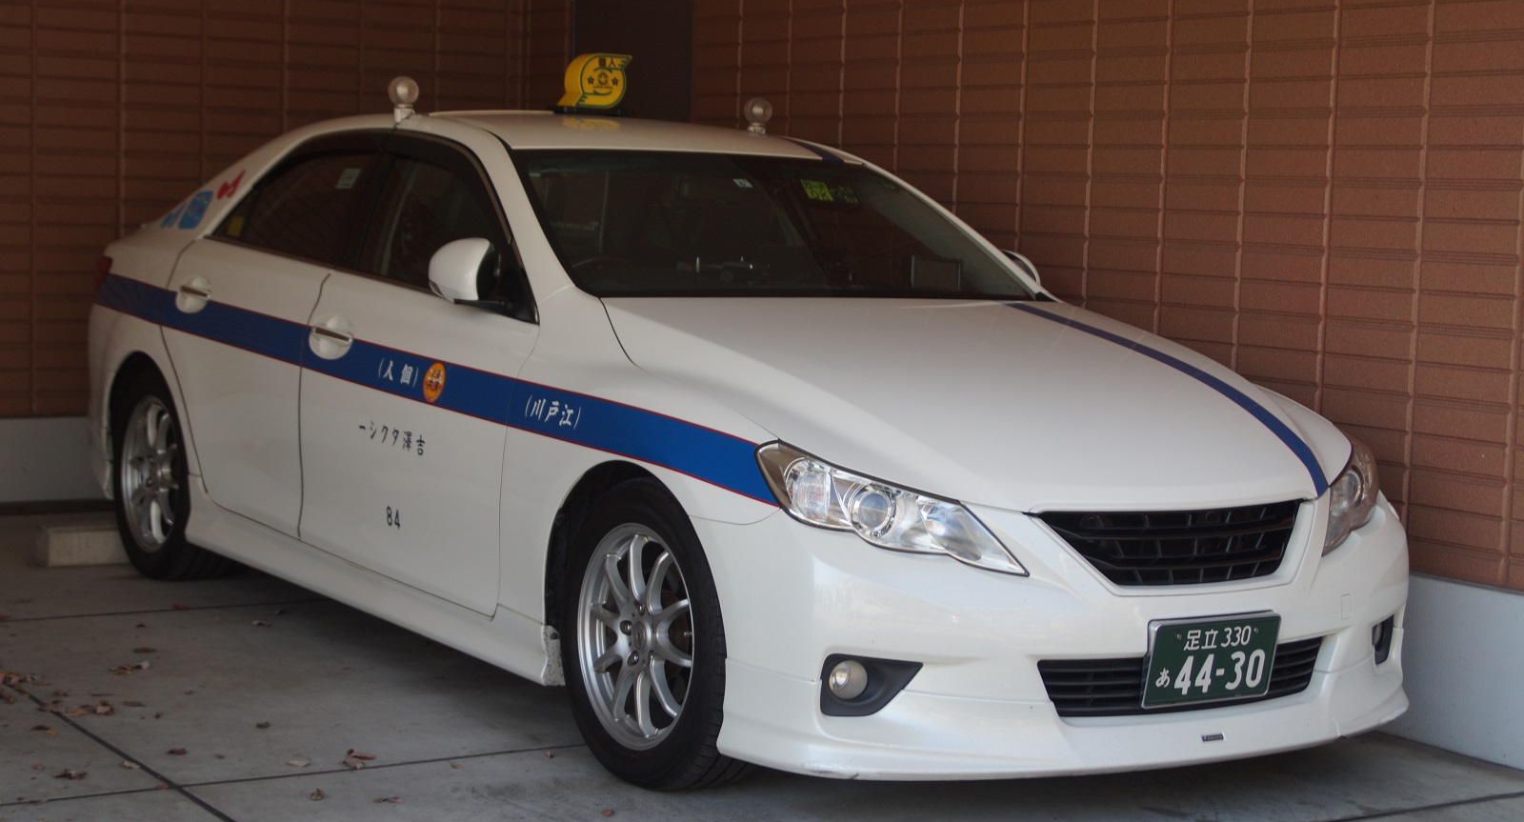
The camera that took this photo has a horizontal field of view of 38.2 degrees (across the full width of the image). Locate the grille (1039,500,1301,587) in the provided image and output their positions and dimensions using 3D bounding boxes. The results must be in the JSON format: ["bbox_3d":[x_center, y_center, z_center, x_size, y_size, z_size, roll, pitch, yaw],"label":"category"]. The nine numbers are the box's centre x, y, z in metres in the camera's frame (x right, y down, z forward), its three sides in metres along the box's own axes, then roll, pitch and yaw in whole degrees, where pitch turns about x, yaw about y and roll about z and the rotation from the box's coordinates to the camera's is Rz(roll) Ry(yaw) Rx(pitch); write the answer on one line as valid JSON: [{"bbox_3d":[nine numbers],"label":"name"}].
[{"bbox_3d":[0.893,0.275,4.564,0.785,0.163,0.133,-1,6,-35],"label":"grille"}]

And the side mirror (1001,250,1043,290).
[{"bbox_3d":[0.701,-0.346,5.963,0.190,0.155,0.115,-1,6,-35],"label":"side mirror"}]

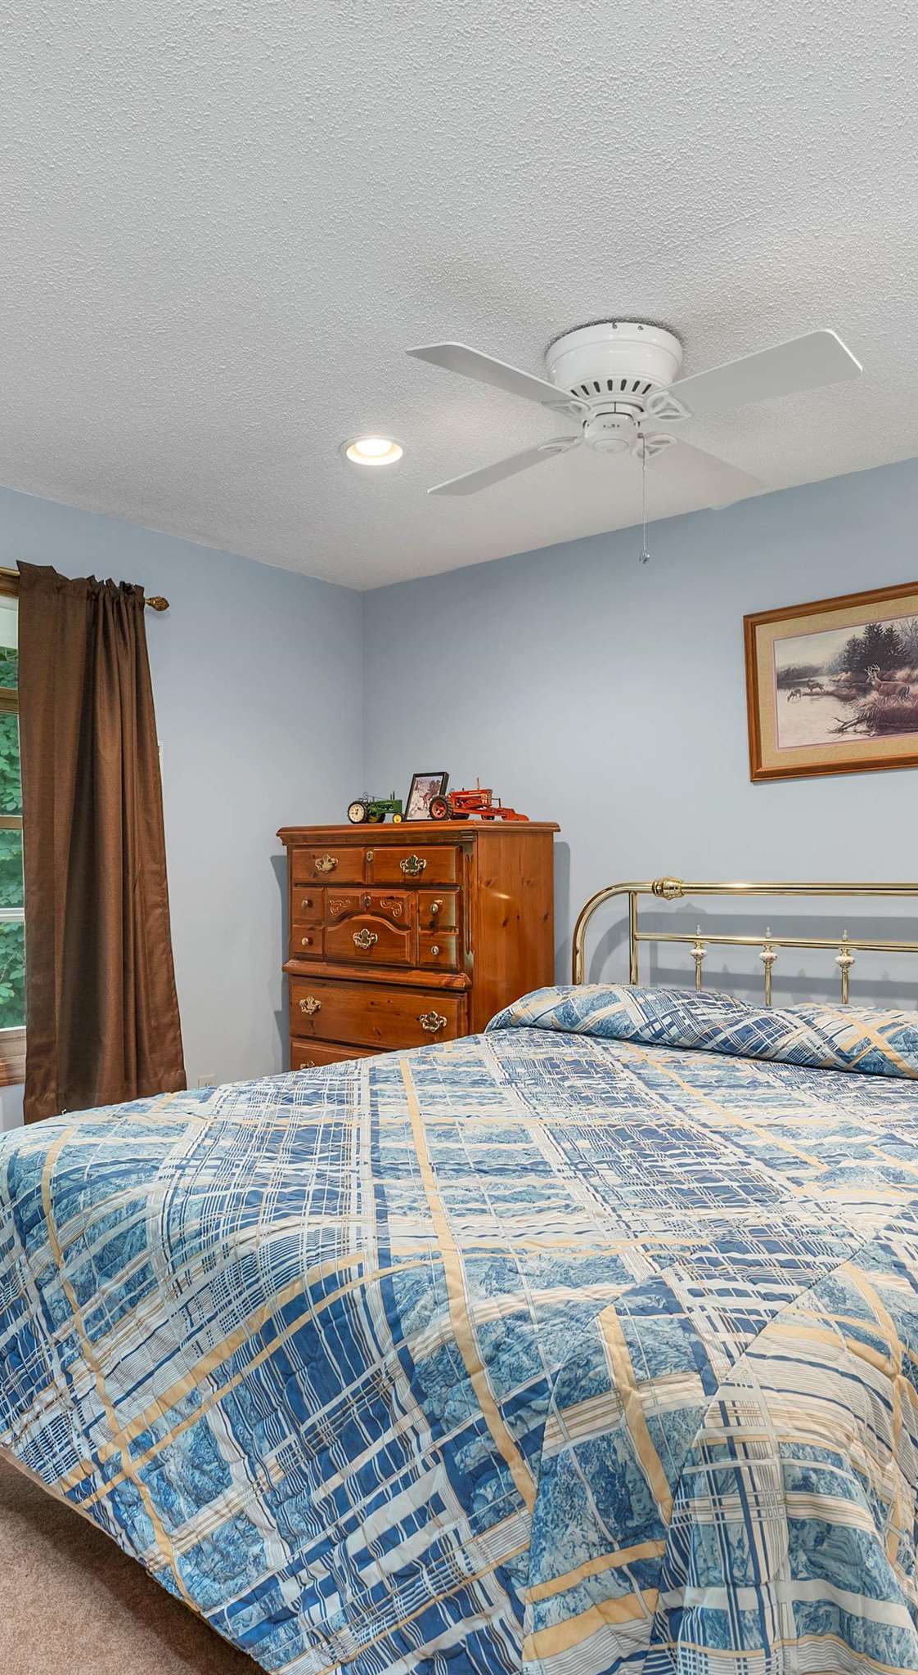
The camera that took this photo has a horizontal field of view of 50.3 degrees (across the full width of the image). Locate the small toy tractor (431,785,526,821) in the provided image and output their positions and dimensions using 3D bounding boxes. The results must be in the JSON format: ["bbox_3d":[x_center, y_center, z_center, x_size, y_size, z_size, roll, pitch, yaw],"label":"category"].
[{"bbox_3d":[0.072,-0.117,3.473,0.333,0.145,0.141,-2,-3,38],"label":"small toy tractor"}]

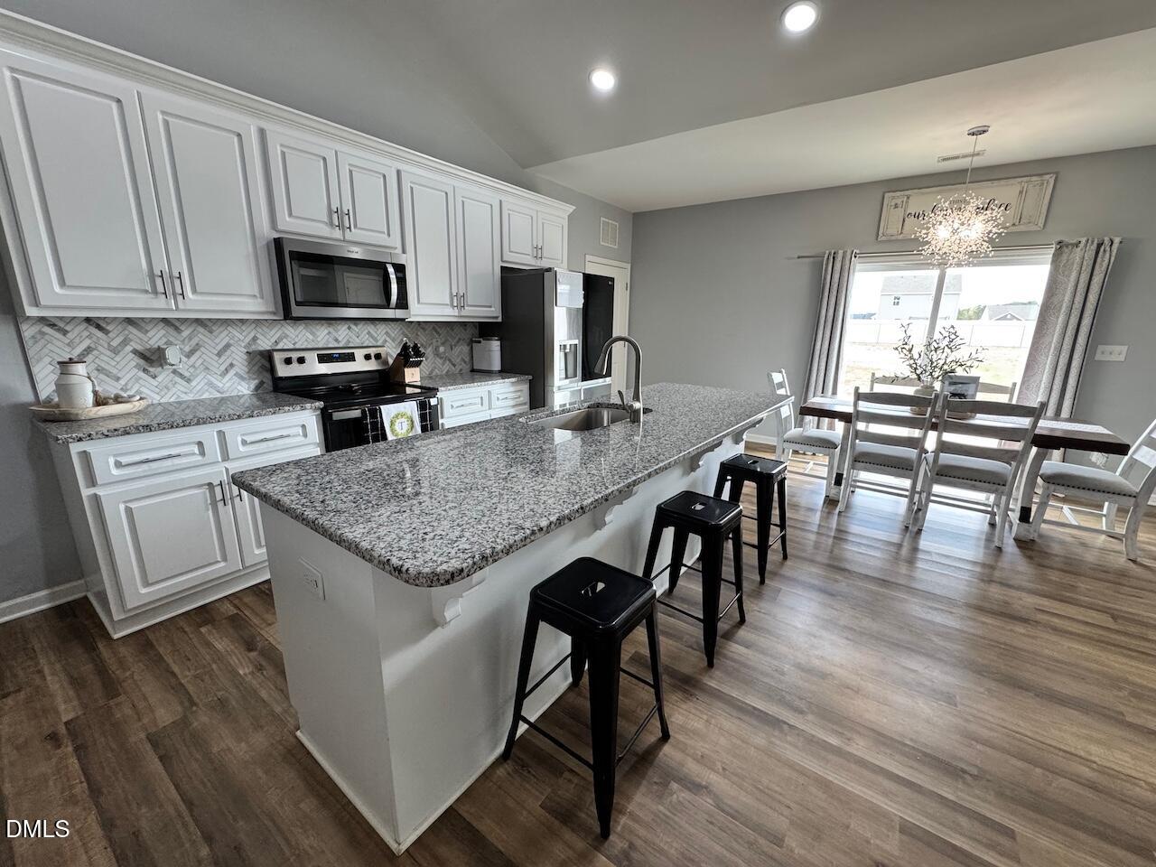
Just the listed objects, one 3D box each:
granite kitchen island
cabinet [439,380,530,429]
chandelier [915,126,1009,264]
[{"bbox_3d":[0.188,0.376,2.406,0.946,0.910,2.932,11,17,35],"label":"granite kitchen island"},{"bbox_3d":[-0.926,0.037,3.781,0.630,0.885,0.915,11,17,34],"label":"cabinet"},{"bbox_3d":[2.760,-1.659,3.321,0.530,0.912,0.530,11,17,34],"label":"chandelier"}]

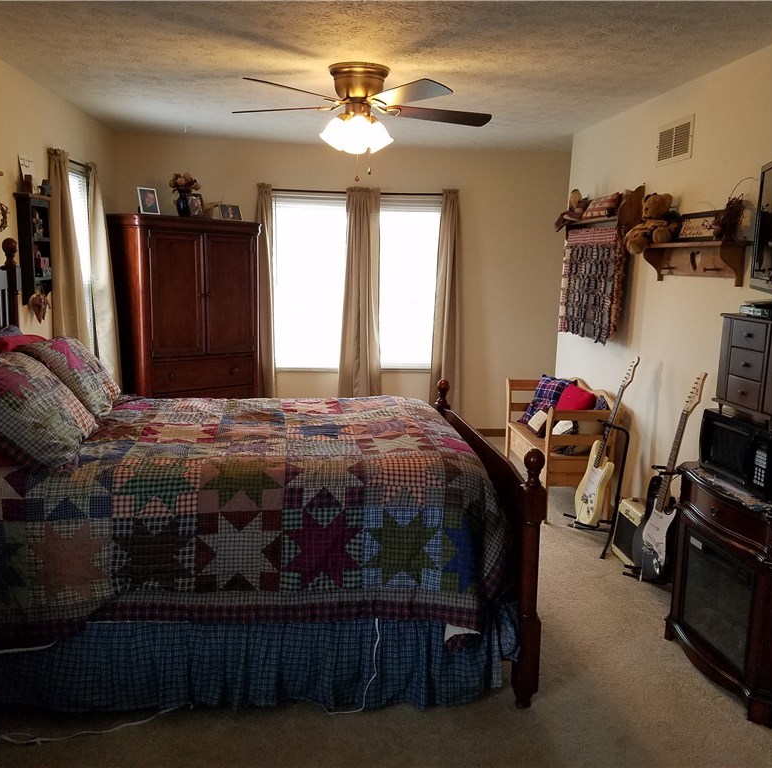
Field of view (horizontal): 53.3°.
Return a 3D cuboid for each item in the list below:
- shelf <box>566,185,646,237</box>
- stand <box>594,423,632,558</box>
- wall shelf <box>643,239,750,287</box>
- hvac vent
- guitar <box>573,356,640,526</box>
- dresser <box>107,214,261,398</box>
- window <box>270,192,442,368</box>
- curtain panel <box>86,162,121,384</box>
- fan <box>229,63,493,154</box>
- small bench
[{"bbox_3d":[1.330,-1.039,4.749,0.148,0.291,0.889,1,10,-6],"label":"shelf"},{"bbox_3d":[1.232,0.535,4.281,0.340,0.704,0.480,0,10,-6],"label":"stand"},{"bbox_3d":[1.439,-0.577,3.649,0.128,0.202,0.835,0,10,-6],"label":"wall shelf"},{"bbox_3d":[1.475,-1.241,3.948,0.020,0.207,0.385,1,10,-6],"label":"hvac vent"},{"bbox_3d":[1.255,0.319,4.273,0.075,0.985,0.325,18,1,-12],"label":"guitar"},{"bbox_3d":[-1.449,-0.297,5.544,0.935,1.732,0.543,-6,12,-39],"label":"dresser"},{"bbox_3d":[-0.239,-0.824,6.444,1.415,1.460,0.100,0,10,-6],"label":"window"},{"bbox_3d":[-1.919,-0.456,5.220,0.138,2.035,0.395,1,10,-6],"label":"curtain panel"},{"bbox_3d":[-0.130,-1.318,3.727,1.294,0.405,1.294,1,10,-6],"label":"fan"},{"bbox_3d":[1.124,0.369,5.070,0.443,0.767,1.055,0,10,-6],"label":"small bench"}]

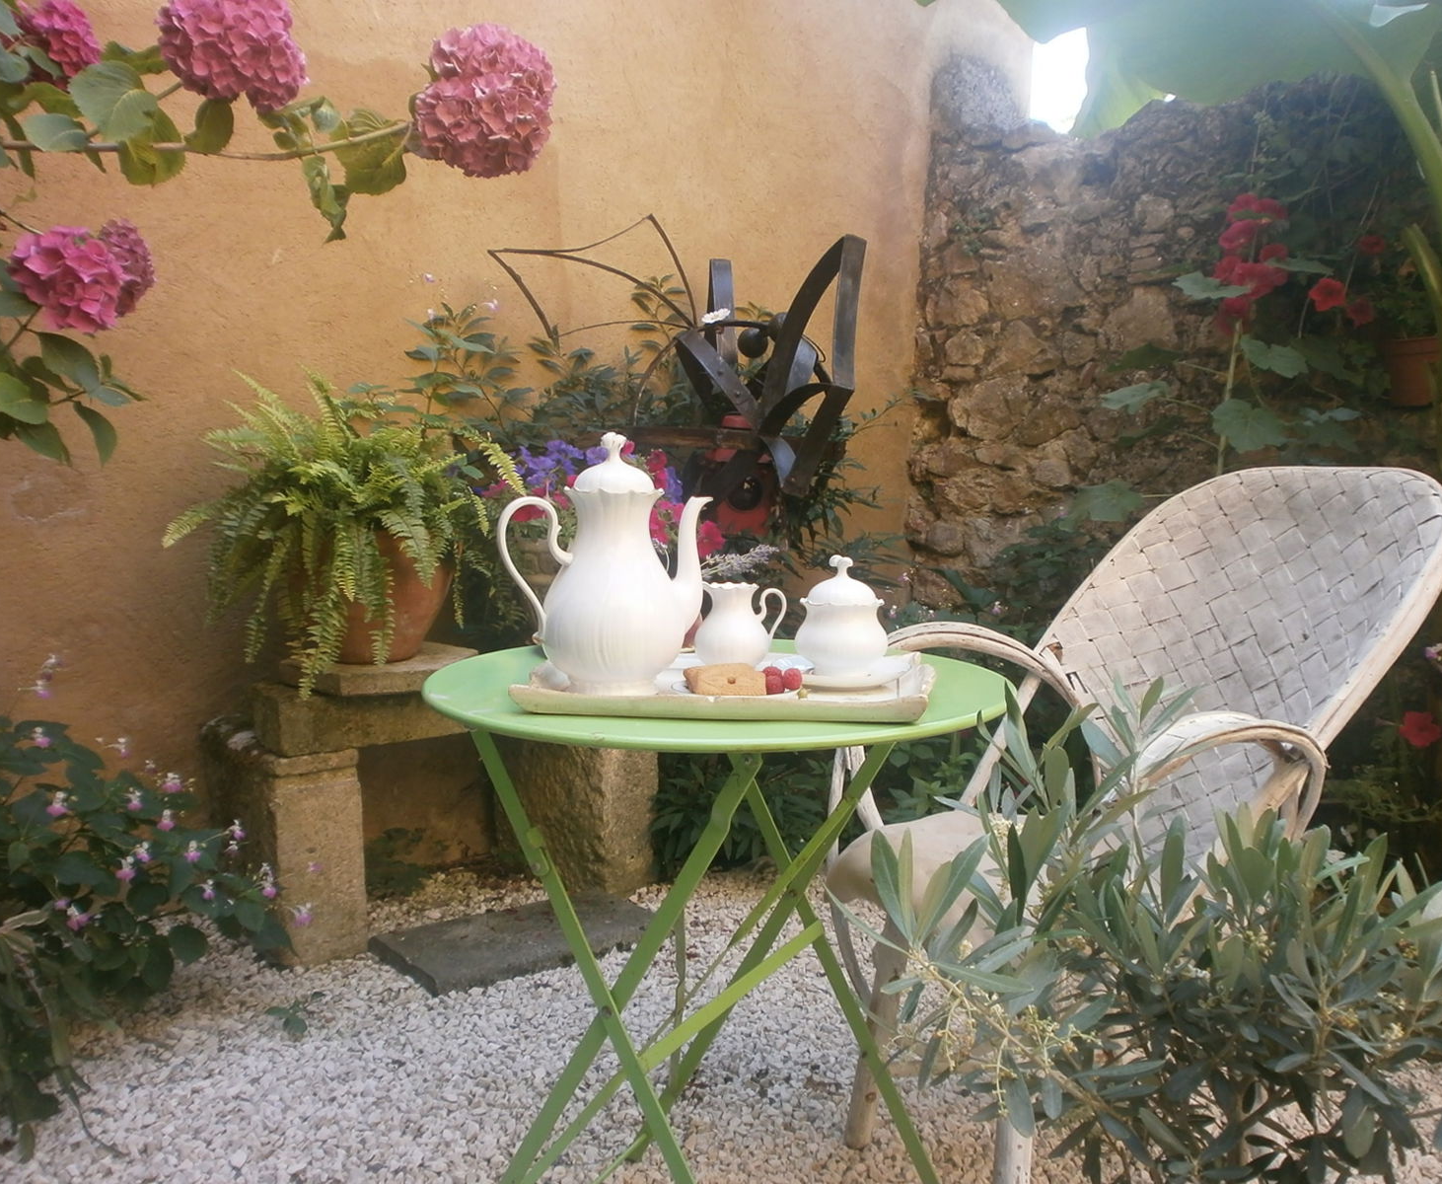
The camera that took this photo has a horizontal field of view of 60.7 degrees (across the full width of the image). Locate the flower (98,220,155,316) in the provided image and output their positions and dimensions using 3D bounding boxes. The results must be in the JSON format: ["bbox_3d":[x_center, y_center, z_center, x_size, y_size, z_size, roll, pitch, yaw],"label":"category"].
[{"bbox_3d":[-0.860,-0.460,1.750,0.120,0.135,0.120,-3,8,-25],"label":"flower"}]

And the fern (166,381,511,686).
[{"bbox_3d":[-0.734,-0.119,2.400,0.680,0.600,0.600,-5,9,-37],"label":"fern"}]

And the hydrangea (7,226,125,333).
[{"bbox_3d":[-0.809,-0.386,1.520,0.142,0.130,0.130,-3,8,-27],"label":"hydrangea"}]

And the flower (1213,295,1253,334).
[{"bbox_3d":[1.082,-0.585,2.600,0.060,0.083,0.083,-7,10,-44],"label":"flower"}]

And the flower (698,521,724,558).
[{"bbox_3d":[-0.023,-0.110,2.550,0.066,0.077,0.045,0,7,-1],"label":"flower"}]

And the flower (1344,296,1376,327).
[{"bbox_3d":[1.271,-0.558,2.450,0.061,0.059,0.040,4,8,27],"label":"flower"}]

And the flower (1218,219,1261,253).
[{"bbox_3d":[1.095,-0.753,2.600,0.060,0.070,0.088,-6,9,-40],"label":"flower"}]

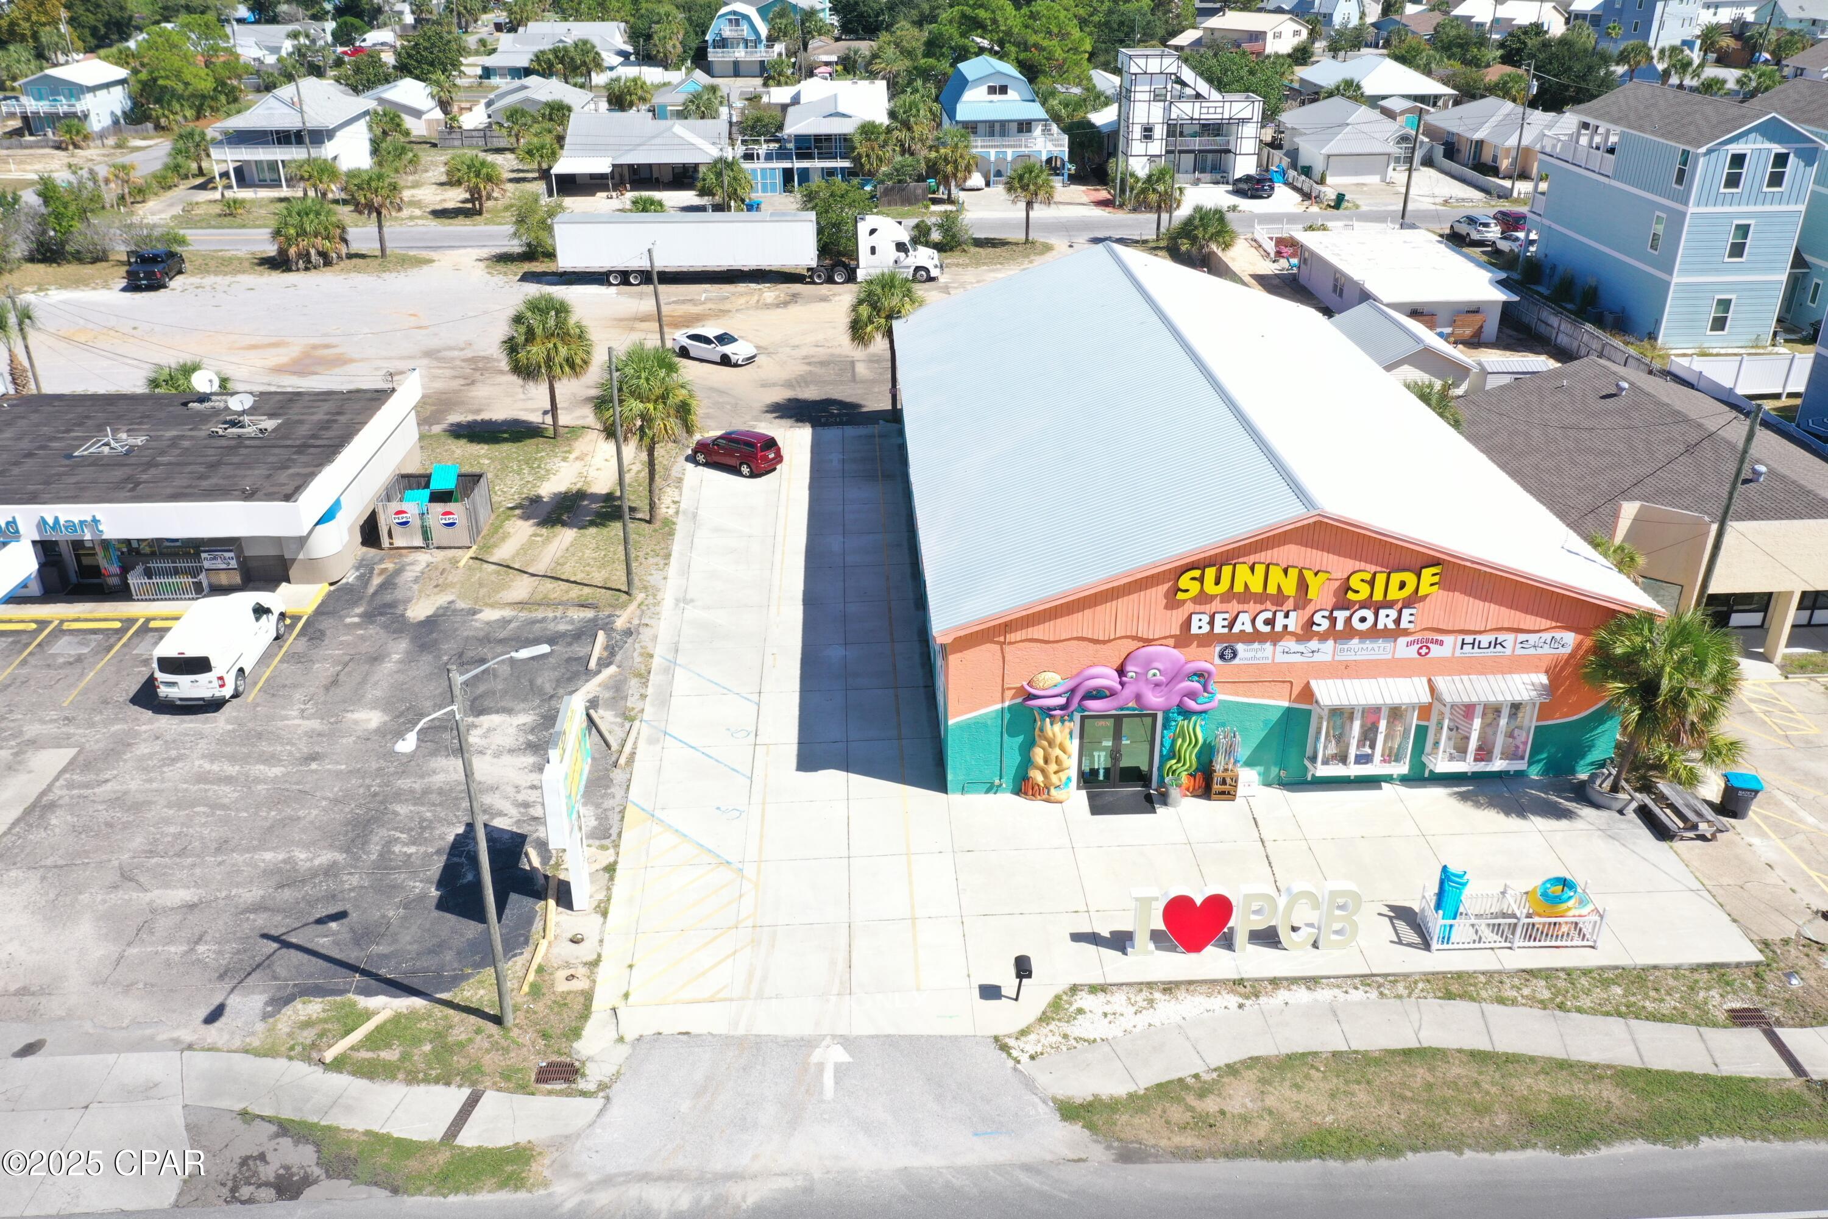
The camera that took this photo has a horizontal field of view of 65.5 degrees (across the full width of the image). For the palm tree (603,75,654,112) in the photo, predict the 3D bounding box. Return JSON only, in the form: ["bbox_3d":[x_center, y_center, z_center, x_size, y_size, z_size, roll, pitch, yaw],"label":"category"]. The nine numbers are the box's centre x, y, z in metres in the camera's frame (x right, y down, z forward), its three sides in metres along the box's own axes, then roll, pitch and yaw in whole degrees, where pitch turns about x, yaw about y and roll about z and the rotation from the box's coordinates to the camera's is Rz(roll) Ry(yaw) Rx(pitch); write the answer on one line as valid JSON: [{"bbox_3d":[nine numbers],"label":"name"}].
[{"bbox_3d":[-31.864,-57.448,158.732,5.200,4.300,5.000,-1,27,0],"label":"palm tree"}]

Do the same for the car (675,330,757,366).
[{"bbox_3d":[-10.497,-13.970,75.212,4.900,1.440,1.850,15,31,29],"label":"car"}]

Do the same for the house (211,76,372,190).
[{"bbox_3d":[-53.254,-41.333,122.814,9.800,7.700,14.600,0,27,1],"label":"house"}]

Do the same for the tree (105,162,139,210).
[{"bbox_3d":[-62.195,-33.423,112.135,2.640,3.650,2.640,-1,27,-2],"label":"tree"}]

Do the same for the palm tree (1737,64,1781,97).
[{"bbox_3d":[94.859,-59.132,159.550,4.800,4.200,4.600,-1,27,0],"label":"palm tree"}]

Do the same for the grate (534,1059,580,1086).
[{"bbox_3d":[-7.479,9.723,29.789,0.920,0.060,0.680,-2,27,-2],"label":"grate"}]

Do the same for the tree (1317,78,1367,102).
[{"bbox_3d":[44.290,-51.744,146.711,4.870,5.270,4.870,-1,27,-2],"label":"tree"}]

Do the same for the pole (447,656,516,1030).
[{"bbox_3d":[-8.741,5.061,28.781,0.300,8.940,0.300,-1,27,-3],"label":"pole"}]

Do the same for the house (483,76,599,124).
[{"bbox_3d":[-40.121,-53.880,151.891,11.500,4.200,18.700,-2,27,-2],"label":"house"}]

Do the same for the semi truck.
[{"bbox_3d":[-10.244,-22.830,89.964,24.000,4.080,2.650,0,27,0],"label":"semi truck"}]

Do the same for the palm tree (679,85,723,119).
[{"bbox_3d":[-21.938,-51.859,147.639,4.160,4.870,4.160,-1,27,-2],"label":"palm tree"}]

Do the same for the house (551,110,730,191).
[{"bbox_3d":[-22.522,-39.114,121.146,14.200,4.700,17.500,-2,27,-2],"label":"house"}]

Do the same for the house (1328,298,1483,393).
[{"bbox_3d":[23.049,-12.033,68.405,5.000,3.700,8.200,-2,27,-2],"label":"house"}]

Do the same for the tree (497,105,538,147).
[{"bbox_3d":[-38.699,-46.819,137.788,3.900,4.300,3.900,-1,27,0],"label":"tree"}]

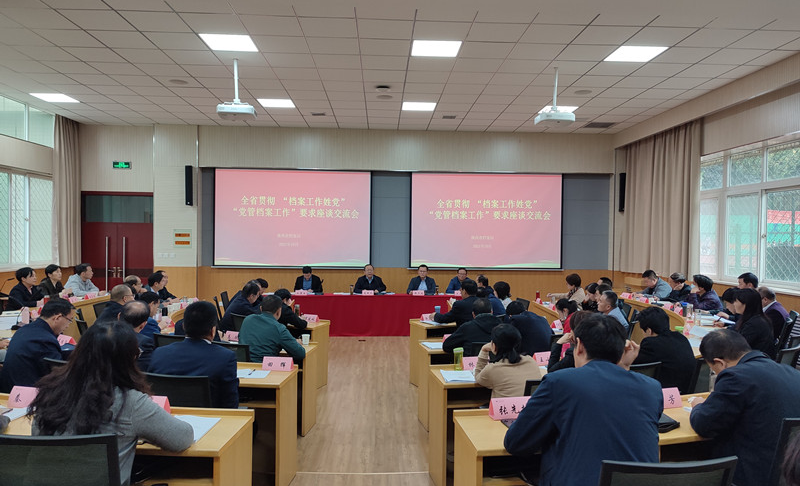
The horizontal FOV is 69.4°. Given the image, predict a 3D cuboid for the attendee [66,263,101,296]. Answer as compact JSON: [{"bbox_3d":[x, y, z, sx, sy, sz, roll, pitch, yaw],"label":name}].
[{"bbox_3d":[-4.998,0.963,9.150,0.660,1.250,0.520,1,0,-4],"label":"attendee"}]

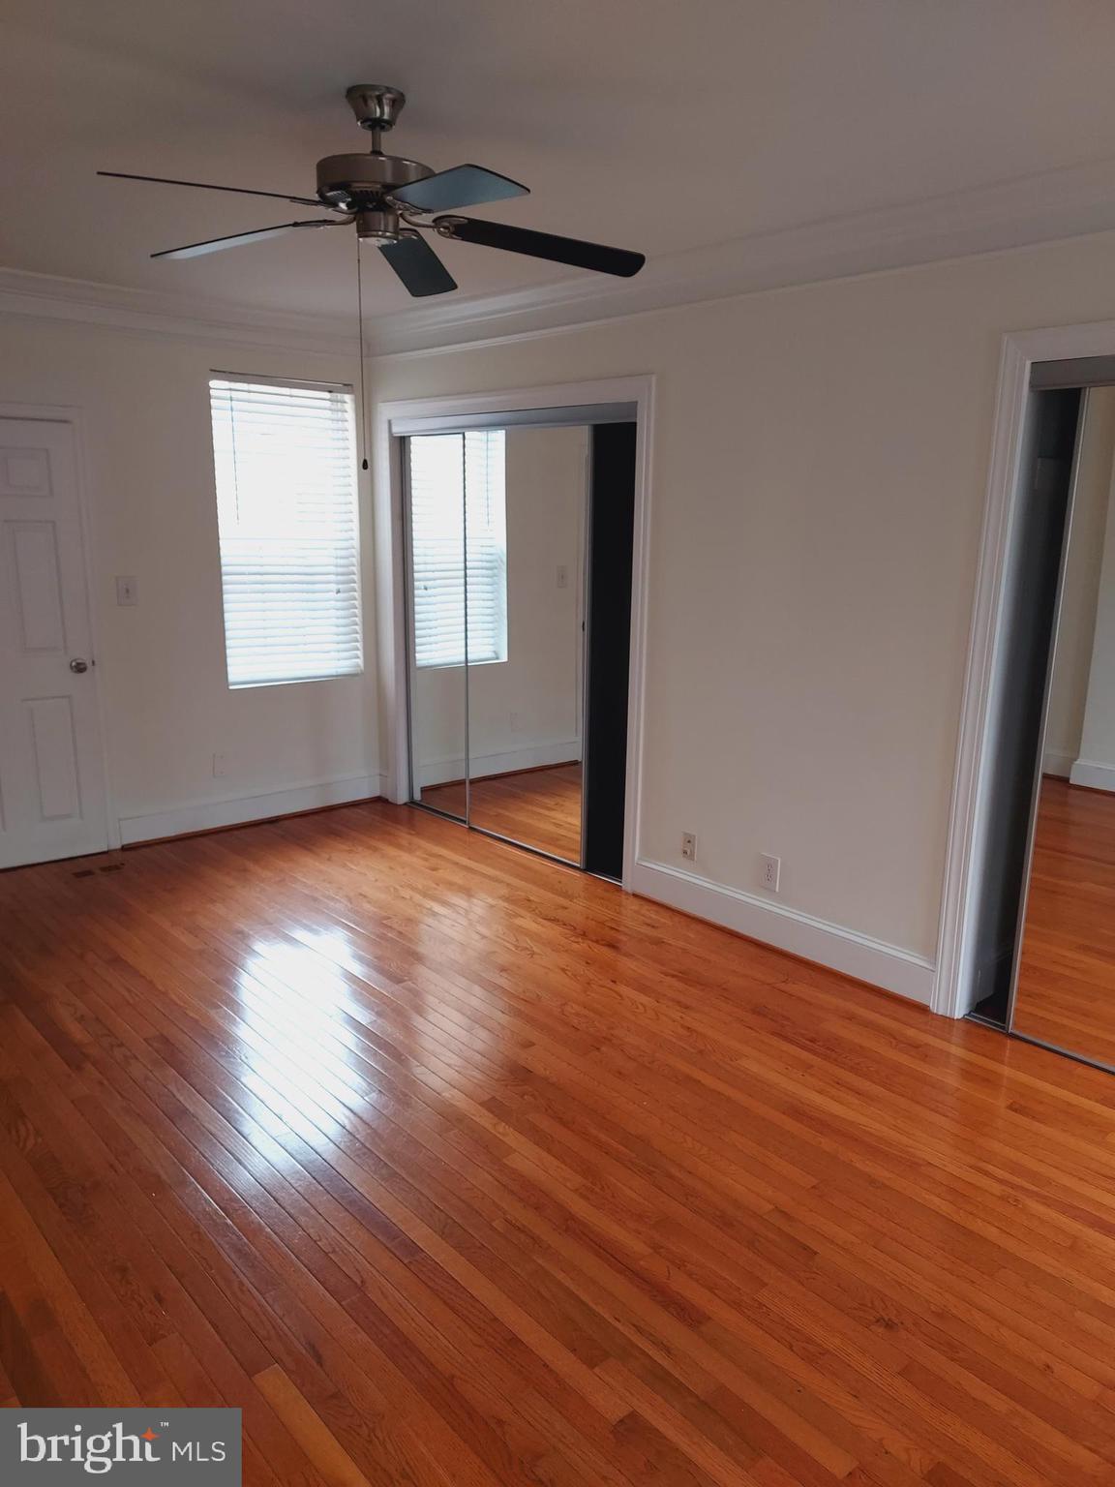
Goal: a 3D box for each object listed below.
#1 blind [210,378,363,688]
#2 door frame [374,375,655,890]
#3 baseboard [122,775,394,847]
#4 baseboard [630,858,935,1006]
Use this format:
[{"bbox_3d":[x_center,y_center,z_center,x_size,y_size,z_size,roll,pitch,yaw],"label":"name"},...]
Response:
[{"bbox_3d":[-1.392,-1.078,5.411,0.780,1.525,0.055,-11,17,-41],"label":"blind"},{"bbox_3d":[-0.264,-0.589,5.121,0.120,2.195,2.020,-11,17,-41],"label":"door frame"},{"bbox_3d":[-1.584,0.328,5.547,1.495,0.159,0.027,-11,17,-41],"label":"baseboard"},{"bbox_3d":[0.828,0.713,4.091,0.027,0.151,1.430,-11,17,-41],"label":"baseboard"}]

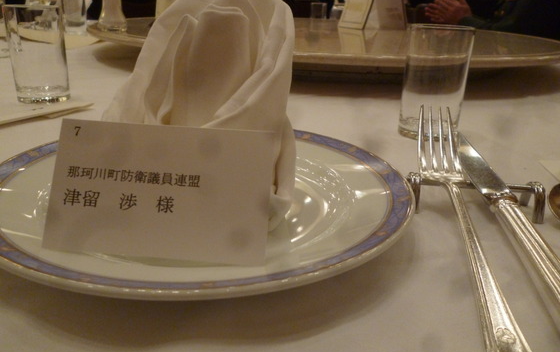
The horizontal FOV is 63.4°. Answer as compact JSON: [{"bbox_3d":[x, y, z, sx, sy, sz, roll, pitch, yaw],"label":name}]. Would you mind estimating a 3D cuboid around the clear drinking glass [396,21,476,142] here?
[{"bbox_3d":[0.146,-0.089,0.424,0.058,0.096,0.058,3,21,0],"label":"clear drinking glass"}]

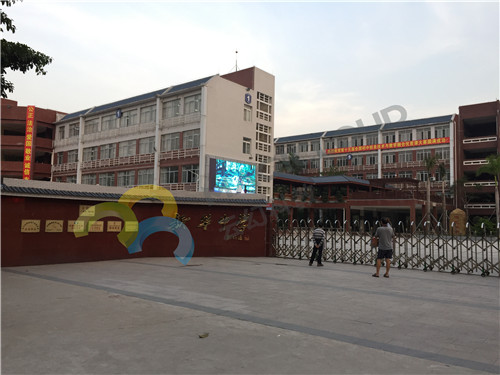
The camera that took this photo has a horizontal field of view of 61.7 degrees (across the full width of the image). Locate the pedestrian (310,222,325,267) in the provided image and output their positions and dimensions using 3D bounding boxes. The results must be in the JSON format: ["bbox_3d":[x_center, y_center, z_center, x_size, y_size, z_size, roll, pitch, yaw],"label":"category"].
[{"bbox_3d":[2.433,2.044,15.100,0.500,1.590,0.420,0,-4,23],"label":"pedestrian"}]

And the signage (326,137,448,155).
[{"bbox_3d":[23.568,-7.322,74.555,22.342,0.870,0.060,-2,-5,39],"label":"signage"}]

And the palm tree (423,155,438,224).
[{"bbox_3d":[19.854,0.604,46.000,1.750,8.400,1.750,0,-4,23],"label":"palm tree"}]

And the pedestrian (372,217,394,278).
[{"bbox_3d":[3.888,1.753,12.200,0.620,1.730,0.450,1,-4,0],"label":"pedestrian"}]

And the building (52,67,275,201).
[{"bbox_3d":[-13.150,-4.160,55.542,31.688,18.518,11.600,-2,-5,39],"label":"building"}]

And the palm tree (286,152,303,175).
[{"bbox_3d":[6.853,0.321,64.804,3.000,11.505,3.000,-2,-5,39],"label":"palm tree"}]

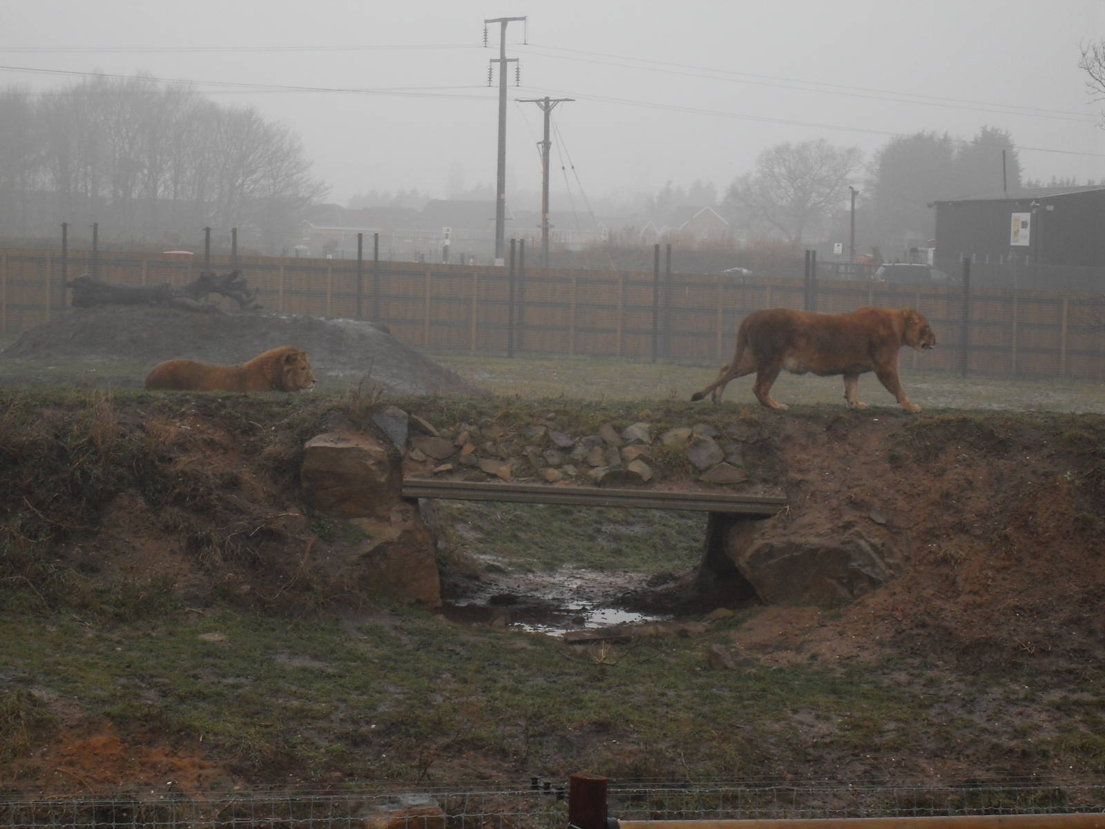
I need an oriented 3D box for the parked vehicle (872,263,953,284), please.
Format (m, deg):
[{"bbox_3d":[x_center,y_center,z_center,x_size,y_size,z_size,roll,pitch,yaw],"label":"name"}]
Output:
[{"bbox_3d":[14.859,-5.276,142.000,4.400,1.550,1.800,1,3,-12],"label":"parked vehicle"}]

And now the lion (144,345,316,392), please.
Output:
[{"bbox_3d":[-3.196,-0.359,35.500,1.850,0.660,0.600,1,3,7],"label":"lion"}]

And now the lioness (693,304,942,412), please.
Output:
[{"bbox_3d":[2.358,-0.495,32.000,2.200,0.930,0.450,1,3,0],"label":"lioness"}]

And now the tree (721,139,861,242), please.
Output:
[{"bbox_3d":[21.034,-18.240,310.000,12.000,11.600,11.000,1,3,0],"label":"tree"}]

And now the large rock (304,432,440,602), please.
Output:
[{"bbox_3d":[-1.564,0.895,30.500,1.180,1.500,0.950,1,3,0],"label":"large rock"}]

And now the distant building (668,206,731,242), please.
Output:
[{"bbox_3d":[18.278,-22.244,440.000,8.200,7.300,8.500,1,3,0],"label":"distant building"}]

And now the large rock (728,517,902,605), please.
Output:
[{"bbox_3d":[2.255,1.267,30.500,1.500,0.780,1.000,1,3,0],"label":"large rock"}]

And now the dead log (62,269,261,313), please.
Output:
[{"bbox_3d":[-6.585,-2.083,60.000,3.300,0.720,0.900,1,3,0],"label":"dead log"}]

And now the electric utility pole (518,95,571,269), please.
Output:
[{"bbox_3d":[-0.301,-10.150,165.000,2.500,9.300,0.350,1,3,0],"label":"electric utility pole"}]

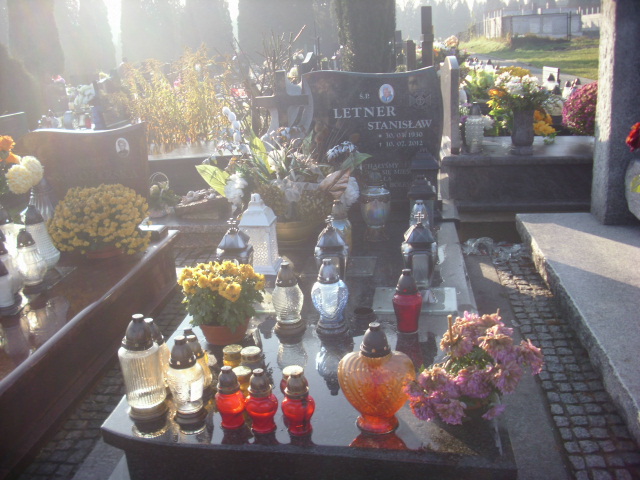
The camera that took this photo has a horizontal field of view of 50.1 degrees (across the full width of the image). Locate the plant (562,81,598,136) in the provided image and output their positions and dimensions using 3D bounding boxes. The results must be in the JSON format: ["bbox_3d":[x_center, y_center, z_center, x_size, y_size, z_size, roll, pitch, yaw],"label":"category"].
[{"bbox_3d":[2.304,-1.046,5.691,0.556,0.549,0.556,-1,17,7],"label":"plant"}]

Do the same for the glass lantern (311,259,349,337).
[{"bbox_3d":[0.032,0.183,2.281,0.122,0.245,0.108,-1,16,8],"label":"glass lantern"}]

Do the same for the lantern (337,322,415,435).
[{"bbox_3d":[0.150,0.363,1.808,0.198,0.298,0.118,-1,17,7],"label":"lantern"}]

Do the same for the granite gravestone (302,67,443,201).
[{"bbox_3d":[0.295,-0.565,3.742,0.731,0.721,0.124,-1,17,7],"label":"granite gravestone"}]

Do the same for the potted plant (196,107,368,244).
[{"bbox_3d":[-0.167,-0.320,3.355,0.800,0.640,0.550,-1,16,8],"label":"potted plant"}]

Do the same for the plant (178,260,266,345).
[{"bbox_3d":[-0.353,0.224,2.460,0.310,0.280,0.300,-1,16,7],"label":"plant"}]

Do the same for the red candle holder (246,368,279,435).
[{"bbox_3d":[-0.158,0.436,1.873,0.090,0.177,0.090,-1,16,7],"label":"red candle holder"}]

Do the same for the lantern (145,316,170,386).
[{"bbox_3d":[-0.505,0.349,2.066,0.096,0.243,0.096,-1,17,7],"label":"lantern"}]

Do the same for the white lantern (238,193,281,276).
[{"bbox_3d":[-0.260,-0.033,2.929,0.165,0.335,0.165,-1,16,8],"label":"white lantern"}]

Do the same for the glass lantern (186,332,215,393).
[{"bbox_3d":[-0.348,0.351,1.904,0.090,0.175,0.090,-1,16,8],"label":"glass lantern"}]

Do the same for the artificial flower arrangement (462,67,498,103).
[{"bbox_3d":[1.577,-1.507,6.723,0.346,0.348,0.340,-1,17,7],"label":"artificial flower arrangement"}]

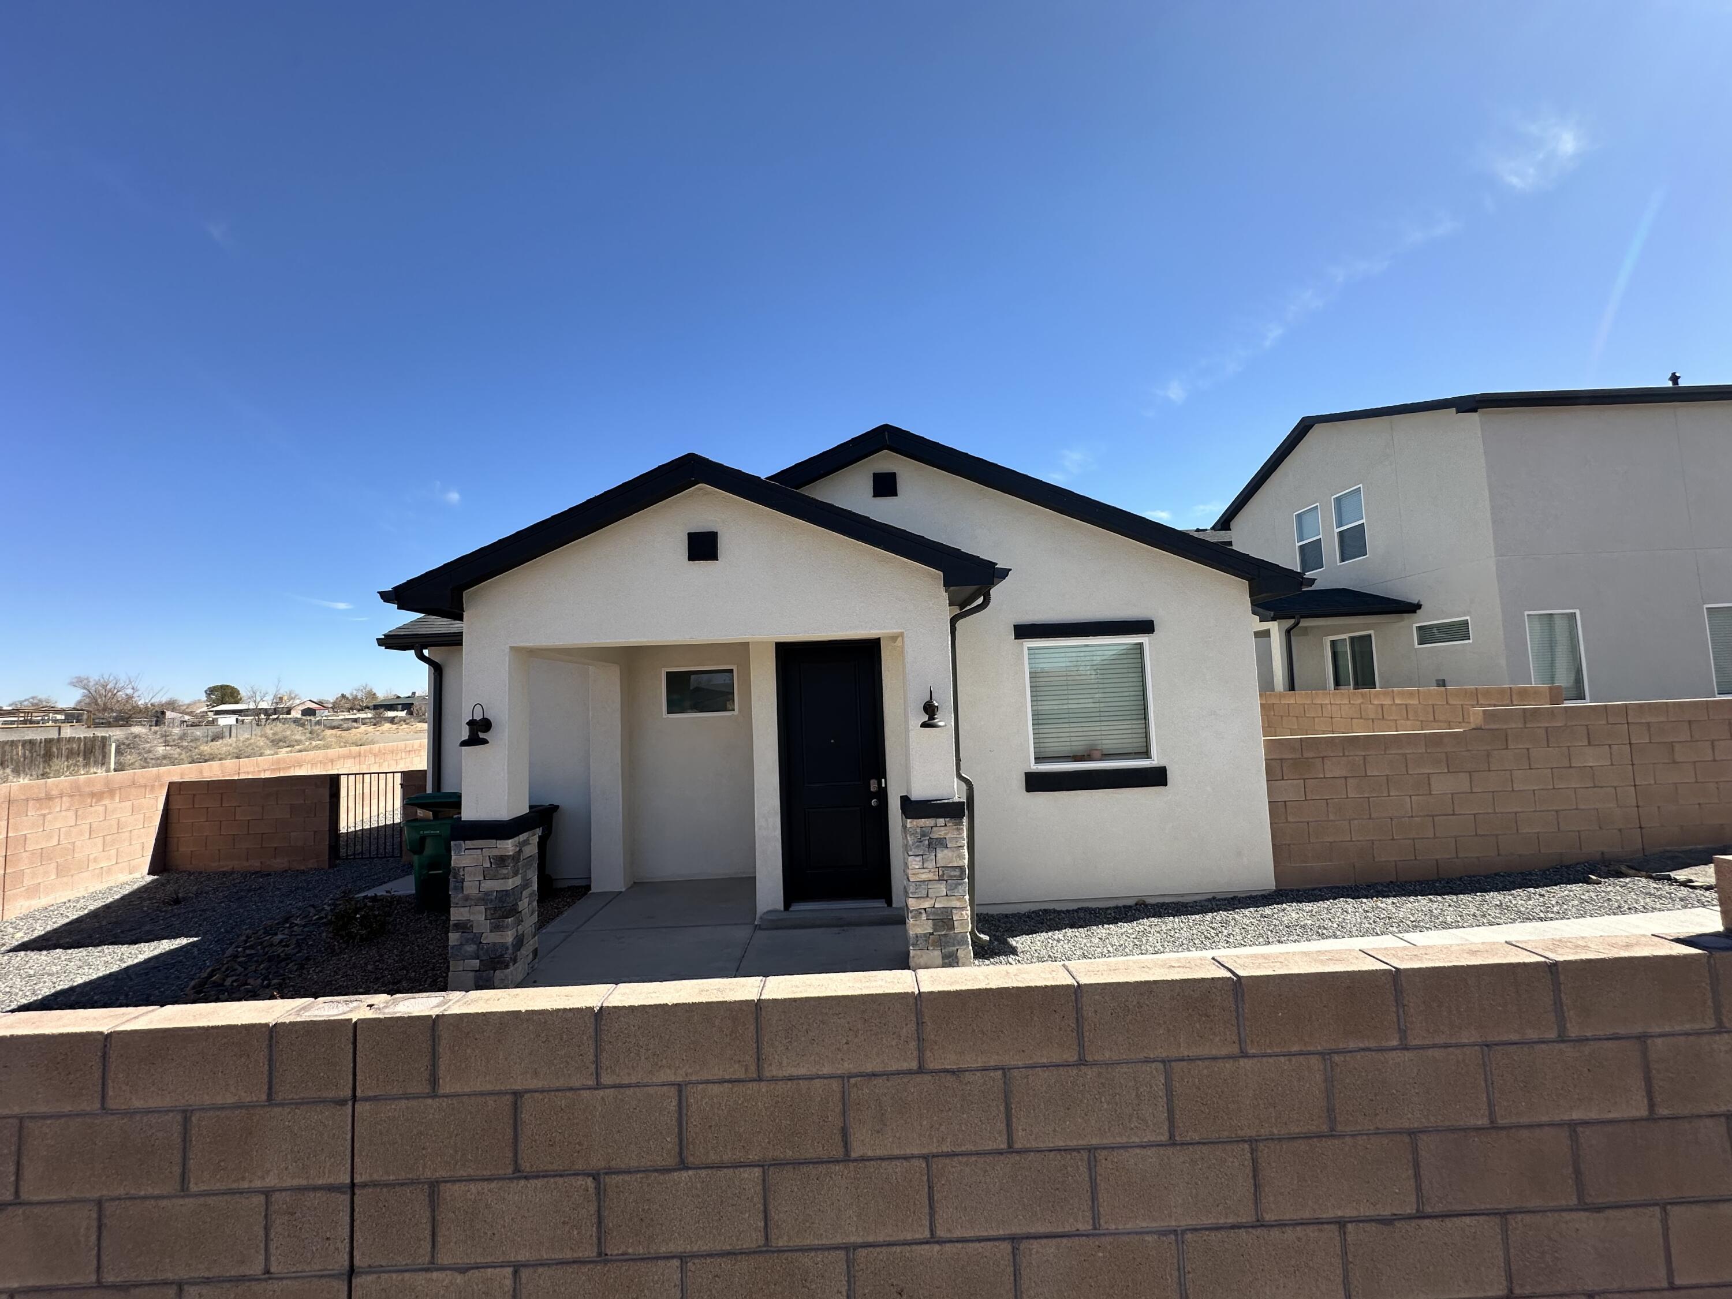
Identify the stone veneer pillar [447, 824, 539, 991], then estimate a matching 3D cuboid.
[{"bbox_3d":[-2.936,1.963,5.571,0.470,1.260,0.470,-2,-4,-1],"label":"stone veneer pillar"}]

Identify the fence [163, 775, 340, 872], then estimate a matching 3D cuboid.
[{"bbox_3d":[-9.094,2.589,10.387,2.340,1.330,0.160,-2,-4,-1],"label":"fence"}]

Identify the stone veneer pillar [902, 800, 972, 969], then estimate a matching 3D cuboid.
[{"bbox_3d":[0.553,1.823,5.632,0.470,1.260,0.470,-2,-4,-1],"label":"stone veneer pillar"}]

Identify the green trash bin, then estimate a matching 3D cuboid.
[{"bbox_3d":[-4.804,2.255,7.941,0.620,1.220,0.760,-1,-5,-21],"label":"green trash bin"}]

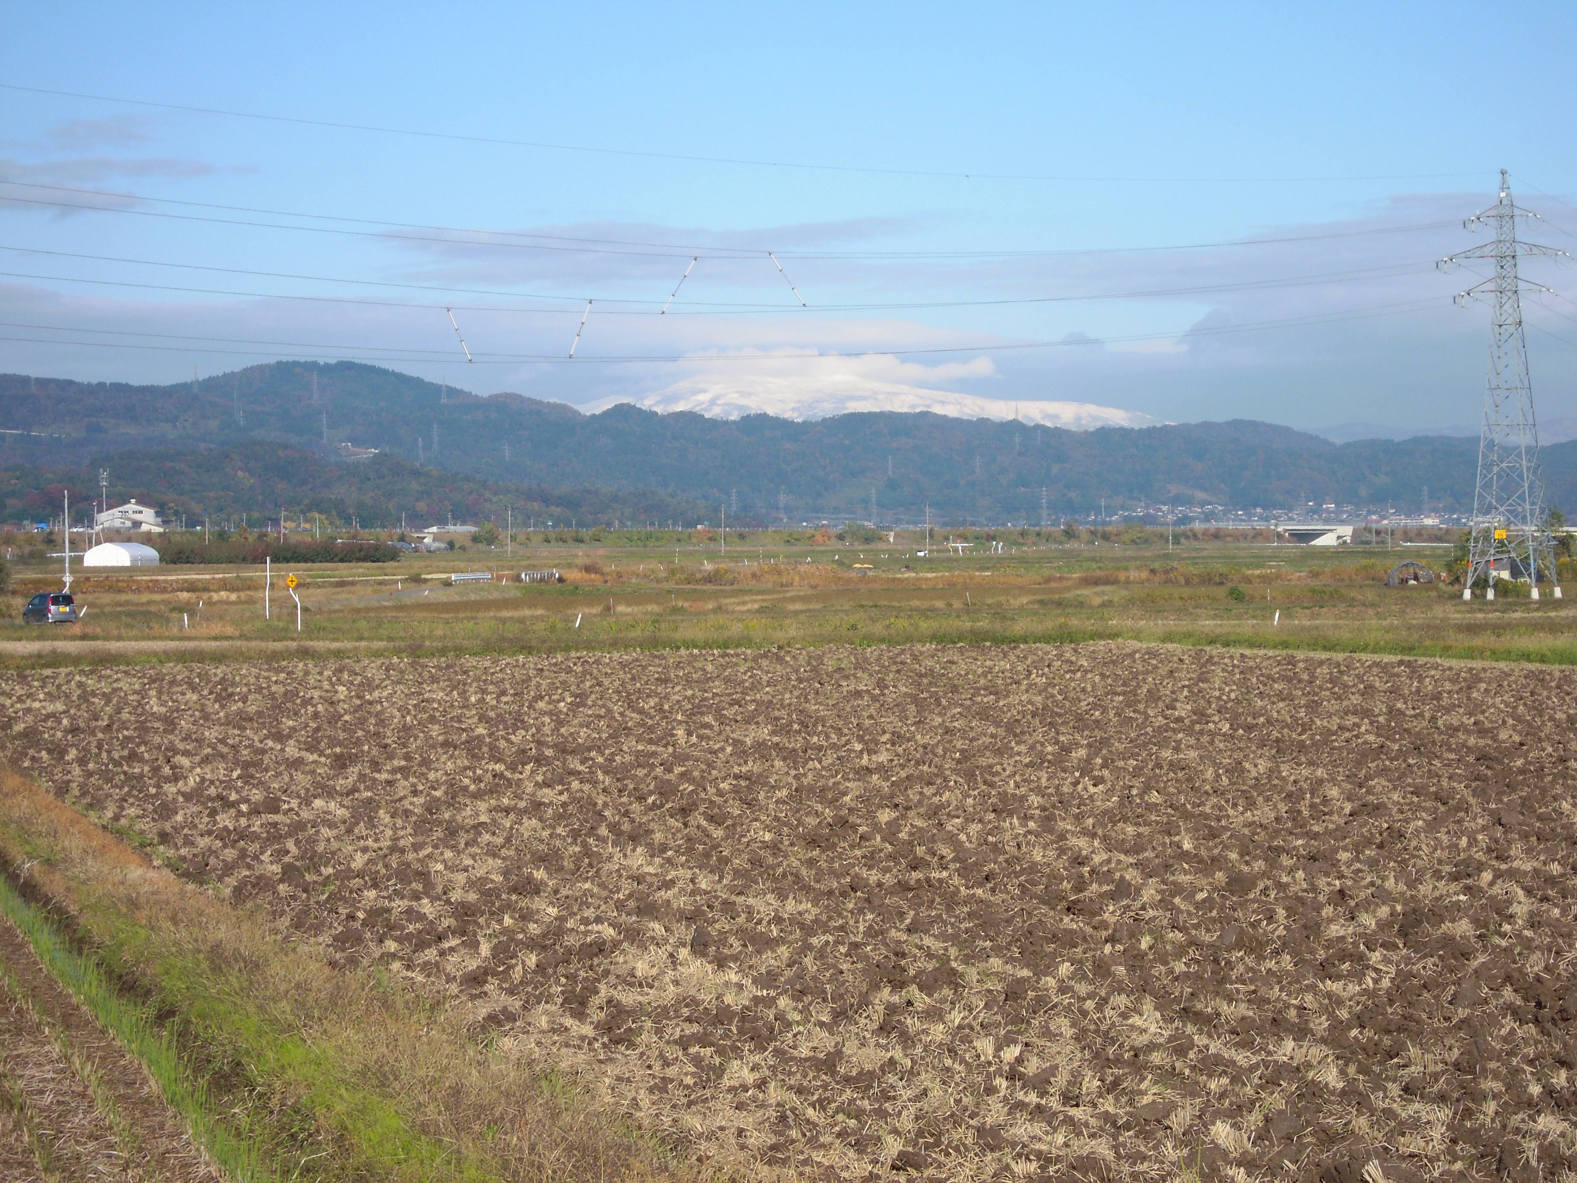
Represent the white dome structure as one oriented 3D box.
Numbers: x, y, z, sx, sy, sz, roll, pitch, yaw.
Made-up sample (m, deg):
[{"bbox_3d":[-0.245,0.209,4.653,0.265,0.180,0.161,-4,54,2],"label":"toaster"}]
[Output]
[{"bbox_3d":[-85.918,-4.753,616.430,6.200,3.050,13.000,0,1,8],"label":"white dome structure"}]

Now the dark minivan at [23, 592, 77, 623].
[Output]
[{"bbox_3d":[-35.496,0.906,230.000,1.475,1.630,3.395,-1,1,-29],"label":"dark minivan"}]

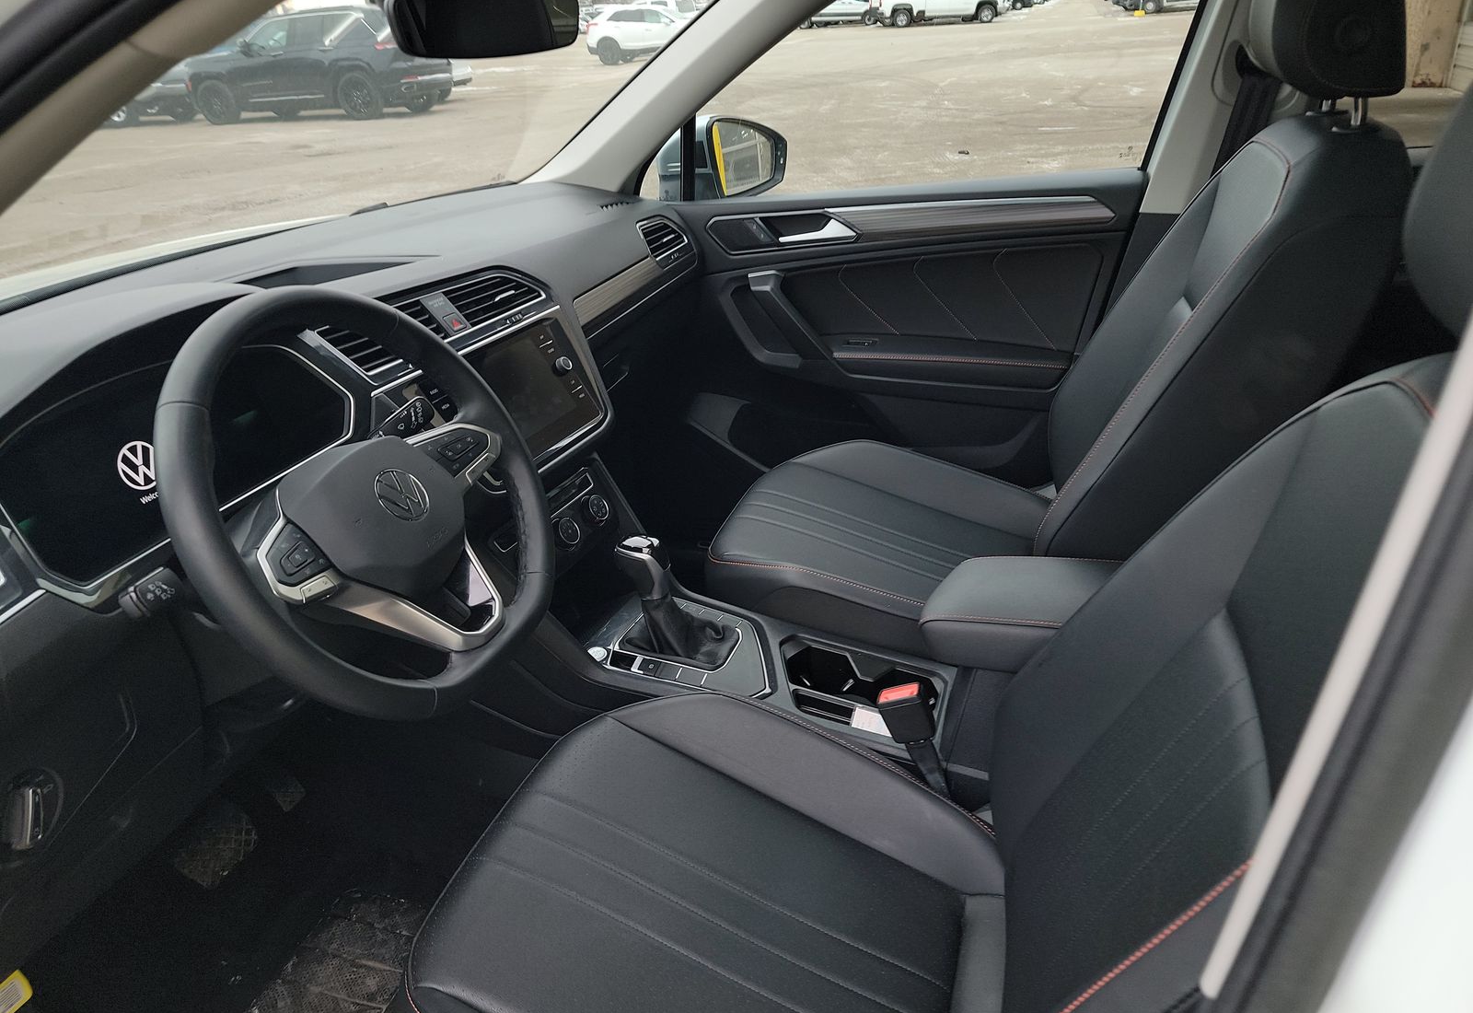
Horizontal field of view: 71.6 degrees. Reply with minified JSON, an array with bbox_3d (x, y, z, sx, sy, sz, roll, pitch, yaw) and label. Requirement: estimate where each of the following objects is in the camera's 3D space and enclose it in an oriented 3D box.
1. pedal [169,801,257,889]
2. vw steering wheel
[{"bbox_3d":[-0.620,0.407,1.219,0.030,0.058,0.090,-36,10,30],"label":"pedal"},{"bbox_3d":[-0.297,-0.003,0.833,0.110,0.365,0.370,-24,16,28],"label":"vw steering wheel"}]

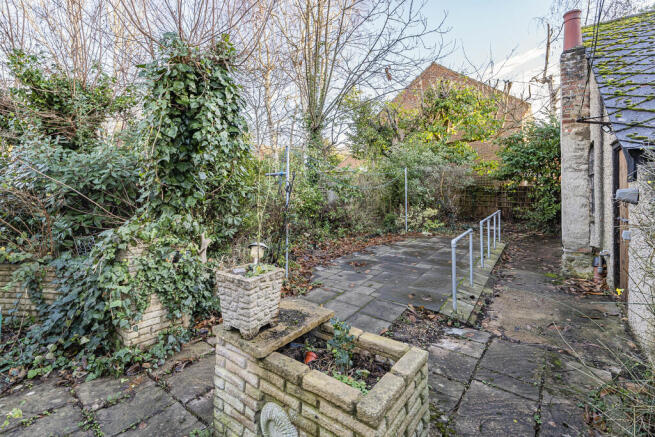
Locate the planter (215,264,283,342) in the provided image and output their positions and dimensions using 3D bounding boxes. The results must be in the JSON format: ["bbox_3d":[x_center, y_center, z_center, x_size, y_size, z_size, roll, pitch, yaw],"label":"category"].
[{"bbox_3d":[-0.482,0.520,1.855,0.305,0.360,0.295,1,2,35],"label":"planter"}]

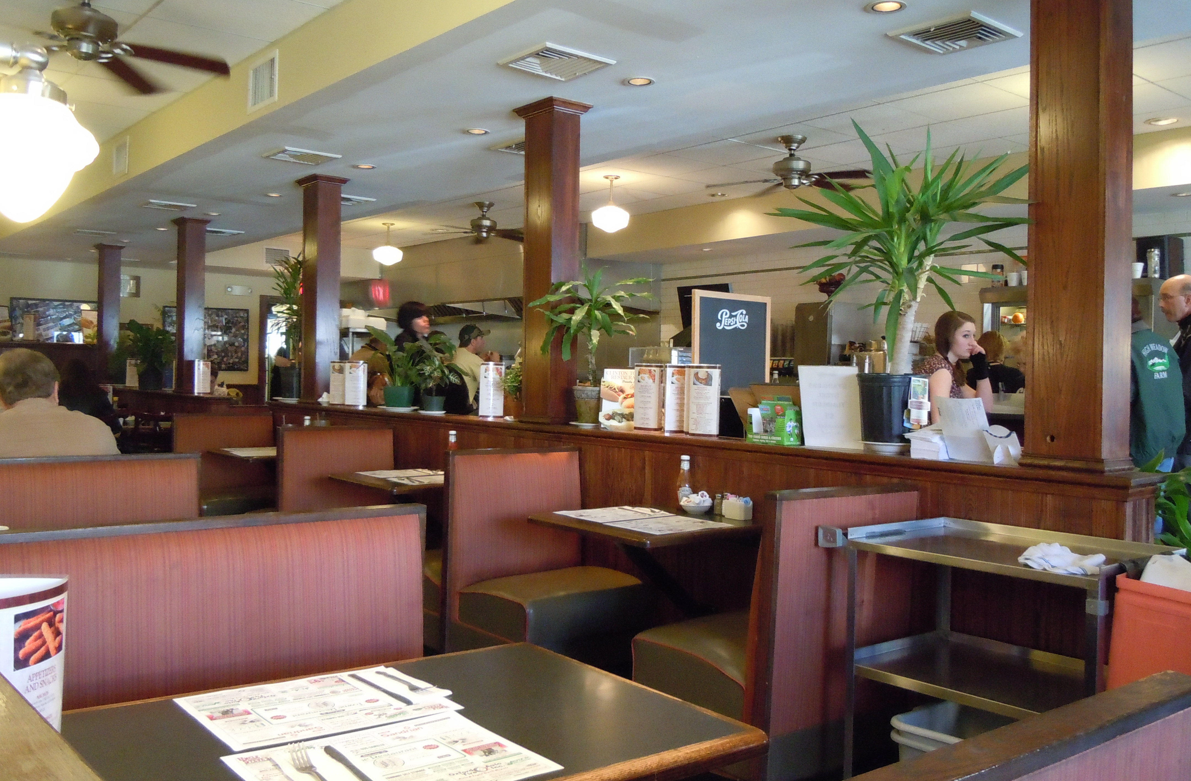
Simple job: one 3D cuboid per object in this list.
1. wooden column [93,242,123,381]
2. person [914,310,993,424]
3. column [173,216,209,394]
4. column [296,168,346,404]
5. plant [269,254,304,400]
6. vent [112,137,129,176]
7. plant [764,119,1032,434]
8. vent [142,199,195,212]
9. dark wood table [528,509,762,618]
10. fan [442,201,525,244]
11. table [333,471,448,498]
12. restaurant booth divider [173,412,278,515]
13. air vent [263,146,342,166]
[{"bbox_3d":[-4.936,-0.748,10.508,0.245,1.440,0.320,1,1,-39],"label":"wooden column"},{"bbox_3d":[1.833,0.313,5.263,0.480,1.420,0.430,0,2,-25],"label":"person"},{"bbox_3d":[-3.491,-0.730,8.907,0.260,1.490,0.295,-1,2,-40],"label":"column"},{"bbox_3d":[-1.827,-0.658,6.893,0.260,1.490,0.295,-1,2,-40],"label":"column"},{"bbox_3d":[-2.082,-0.428,6.960,0.390,1.006,0.390,1,1,-39],"label":"plant"},{"bbox_3d":[-3.257,-1.592,7.063,0.025,0.240,0.365,1,1,-39],"label":"vent"},{"bbox_3d":[0.950,-0.337,3.340,0.790,1.063,0.830,1,1,-39],"label":"plant"},{"bbox_3d":[-3.308,-1.417,7.973,0.340,0.025,0.340,1,1,-39],"label":"vent"},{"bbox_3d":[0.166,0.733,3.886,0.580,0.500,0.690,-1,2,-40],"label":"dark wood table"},{"bbox_3d":[-1.079,-1.639,9.963,1.220,0.370,1.220,-1,2,-40],"label":"fan"},{"bbox_3d":[-0.820,0.746,4.690,0.570,0.710,0.620,1,1,-39],"label":"table"},{"bbox_3d":[-2.413,0.653,6.970,0.630,0.990,0.550,-1,2,-40],"label":"restaurant booth divider"},{"bbox_3d":[-1.670,-1.328,5.878,0.345,0.035,0.345,1,1,-39],"label":"air vent"}]

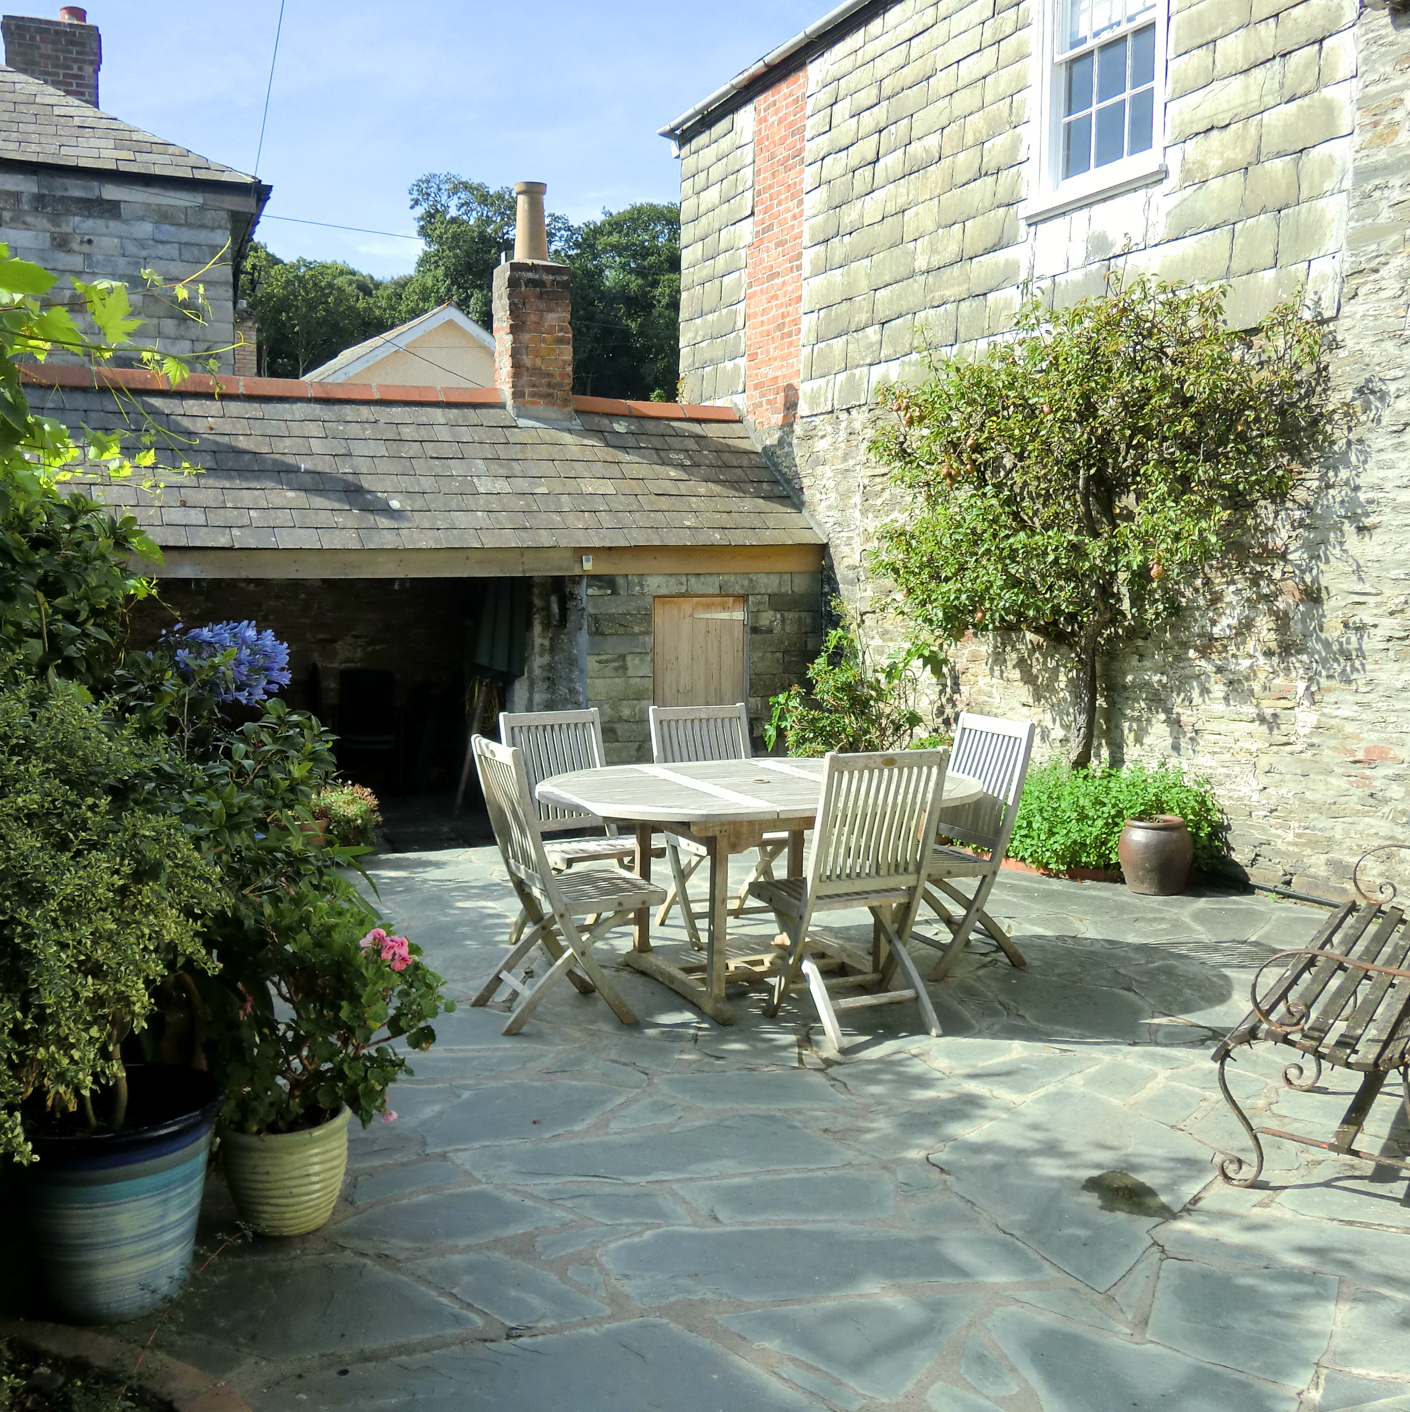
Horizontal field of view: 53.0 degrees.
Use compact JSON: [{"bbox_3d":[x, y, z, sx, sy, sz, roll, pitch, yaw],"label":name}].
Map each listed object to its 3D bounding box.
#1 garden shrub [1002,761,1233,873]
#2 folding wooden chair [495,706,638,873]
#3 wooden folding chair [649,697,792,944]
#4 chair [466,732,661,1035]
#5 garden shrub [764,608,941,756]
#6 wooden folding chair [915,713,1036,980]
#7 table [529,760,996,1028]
[{"bbox_3d":[2.070,0.551,7.402,0.750,0.520,1.200,-2,6,-24],"label":"garden shrub"},{"bbox_3d":[-0.489,0.507,5.577,0.485,0.941,0.560,-3,6,-33],"label":"folding wooden chair"},{"bbox_3d":[0.092,0.483,5.838,0.485,0.941,0.560,-3,6,-28],"label":"wooden folding chair"},{"bbox_3d":[-0.468,0.578,4.811,0.560,0.941,0.485,-2,6,-25],"label":"chair"},{"bbox_3d":[0.930,0.026,8.940,0.900,1.180,1.050,-2,6,-24],"label":"garden shrub"},{"bbox_3d":[0.902,0.522,5.425,0.560,0.941,0.485,-2,6,-24],"label":"wooden folding chair"},{"bbox_3d":[0.217,0.642,5.239,1.668,0.735,1.101,-2,6,-25],"label":"table"}]

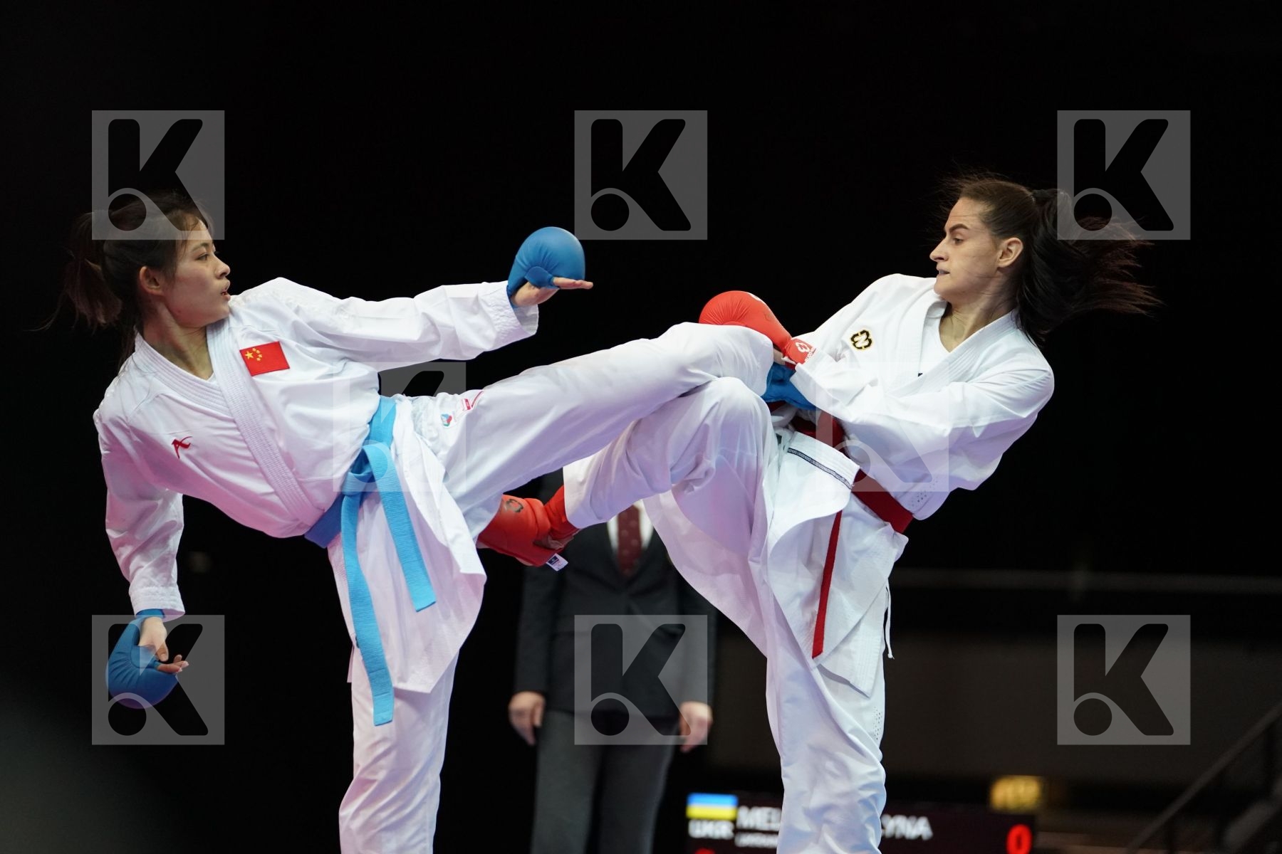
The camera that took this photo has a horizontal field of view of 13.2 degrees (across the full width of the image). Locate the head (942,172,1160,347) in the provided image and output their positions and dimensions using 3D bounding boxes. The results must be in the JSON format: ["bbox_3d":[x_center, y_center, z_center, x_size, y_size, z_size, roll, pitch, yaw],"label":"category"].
[{"bbox_3d":[0.704,-0.289,9.500,0.370,0.295,0.200,0,-4,-5],"label":"head"}]

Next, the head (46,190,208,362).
[{"bbox_3d":[-0.868,-0.257,9.350,0.275,0.285,0.190,0,-4,0],"label":"head"}]

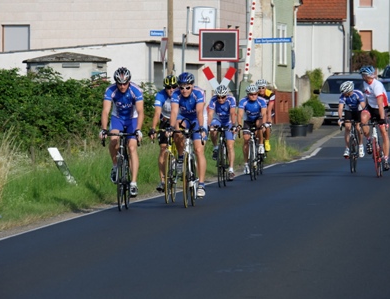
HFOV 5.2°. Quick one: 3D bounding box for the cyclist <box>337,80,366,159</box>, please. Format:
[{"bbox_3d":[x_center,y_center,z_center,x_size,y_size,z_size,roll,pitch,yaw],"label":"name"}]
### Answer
[{"bbox_3d":[2.800,-0.520,76.500,0.490,1.390,0.850,0,0,6],"label":"cyclist"}]

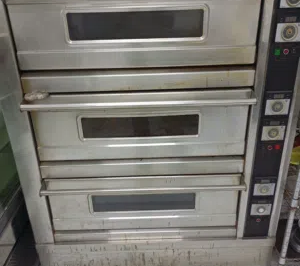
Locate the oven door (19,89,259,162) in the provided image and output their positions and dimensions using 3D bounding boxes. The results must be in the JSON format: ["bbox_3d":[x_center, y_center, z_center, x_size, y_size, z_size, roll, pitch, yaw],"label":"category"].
[{"bbox_3d":[-0.042,-0.027,1.230,0.910,0.300,0.050,-2,23,0],"label":"oven door"}]

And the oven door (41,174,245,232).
[{"bbox_3d":[-0.028,0.347,1.376,0.909,0.299,0.080,-2,23,0],"label":"oven door"}]

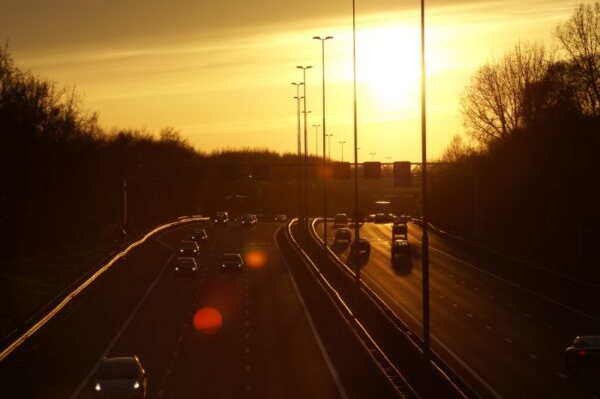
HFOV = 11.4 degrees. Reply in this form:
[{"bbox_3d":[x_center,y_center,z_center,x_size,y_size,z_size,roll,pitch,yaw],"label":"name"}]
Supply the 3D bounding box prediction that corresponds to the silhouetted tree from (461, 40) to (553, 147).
[{"bbox_3d":[22.931,-7.811,335.000,10.000,19.500,9.500,-1,0,0],"label":"silhouetted tree"}]

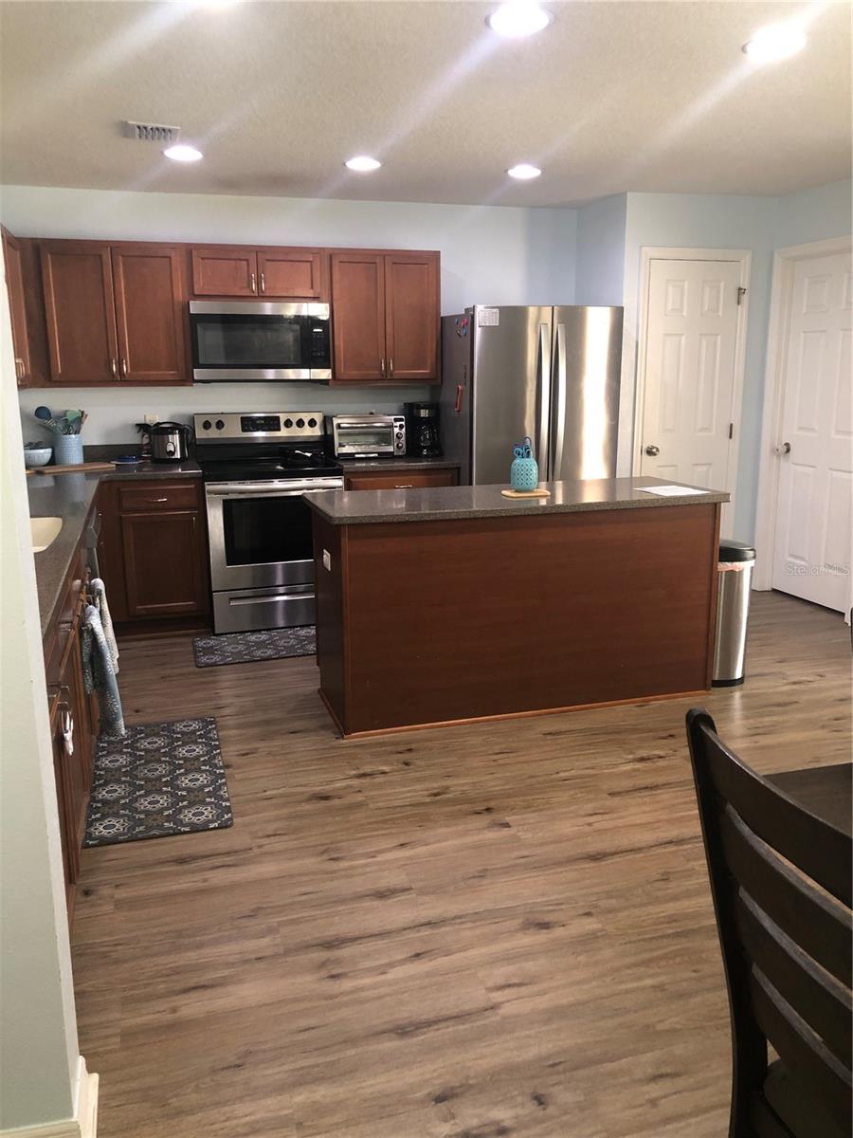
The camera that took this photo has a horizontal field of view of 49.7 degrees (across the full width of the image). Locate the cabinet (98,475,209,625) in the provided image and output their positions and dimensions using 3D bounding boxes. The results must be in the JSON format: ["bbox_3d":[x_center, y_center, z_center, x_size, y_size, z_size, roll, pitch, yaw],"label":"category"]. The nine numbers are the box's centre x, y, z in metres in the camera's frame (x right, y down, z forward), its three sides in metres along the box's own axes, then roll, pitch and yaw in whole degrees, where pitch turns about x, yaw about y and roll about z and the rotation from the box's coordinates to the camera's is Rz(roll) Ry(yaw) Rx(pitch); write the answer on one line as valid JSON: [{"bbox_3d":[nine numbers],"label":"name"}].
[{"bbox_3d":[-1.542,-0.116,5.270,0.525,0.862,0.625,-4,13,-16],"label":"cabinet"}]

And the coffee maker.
[{"bbox_3d":[-0.036,-0.863,5.674,0.190,0.336,0.230,-4,13,-16],"label":"coffee maker"}]

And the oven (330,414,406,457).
[{"bbox_3d":[-0.376,-0.806,5.592,0.435,0.264,0.310,-4,13,-16],"label":"oven"}]

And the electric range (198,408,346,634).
[{"bbox_3d":[-0.914,-0.296,5.387,0.759,1.194,0.660,-4,13,-16],"label":"electric range"}]

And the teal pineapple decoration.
[{"bbox_3d":[0.434,-0.460,4.052,0.131,0.230,0.131,0,13,0],"label":"teal pineapple decoration"}]

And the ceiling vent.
[{"bbox_3d":[-1.146,-1.812,3.842,0.225,0.025,0.280,-4,13,-16],"label":"ceiling vent"}]

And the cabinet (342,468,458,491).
[{"bbox_3d":[-0.224,-0.202,5.661,0.680,0.882,0.625,-4,13,-16],"label":"cabinet"}]

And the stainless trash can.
[{"bbox_3d":[1.376,0.199,4.354,0.260,0.650,0.360,-4,13,-16],"label":"stainless trash can"}]

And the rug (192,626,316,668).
[{"bbox_3d":[-0.747,0.400,4.986,0.986,0.010,0.507,-4,13,-16],"label":"rug"}]

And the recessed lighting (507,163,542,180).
[{"bbox_3d":[0.501,-2.023,4.713,0.190,0.025,0.190,-4,13,-16],"label":"recessed lighting"}]

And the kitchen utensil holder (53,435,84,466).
[{"bbox_3d":[-2.015,-0.664,5.197,0.155,0.181,0.155,-4,13,-16],"label":"kitchen utensil holder"}]

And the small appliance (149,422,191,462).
[{"bbox_3d":[-1.474,-0.724,5.290,0.215,0.245,0.210,-6,14,-22],"label":"small appliance"}]

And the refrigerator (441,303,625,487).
[{"bbox_3d":[0.597,-0.673,5.674,0.910,1.785,0.820,-4,13,-16],"label":"refrigerator"}]

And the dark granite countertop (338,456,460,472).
[{"bbox_3d":[-0.233,-0.644,5.557,0.687,0.038,0.645,-4,13,-16],"label":"dark granite countertop"}]

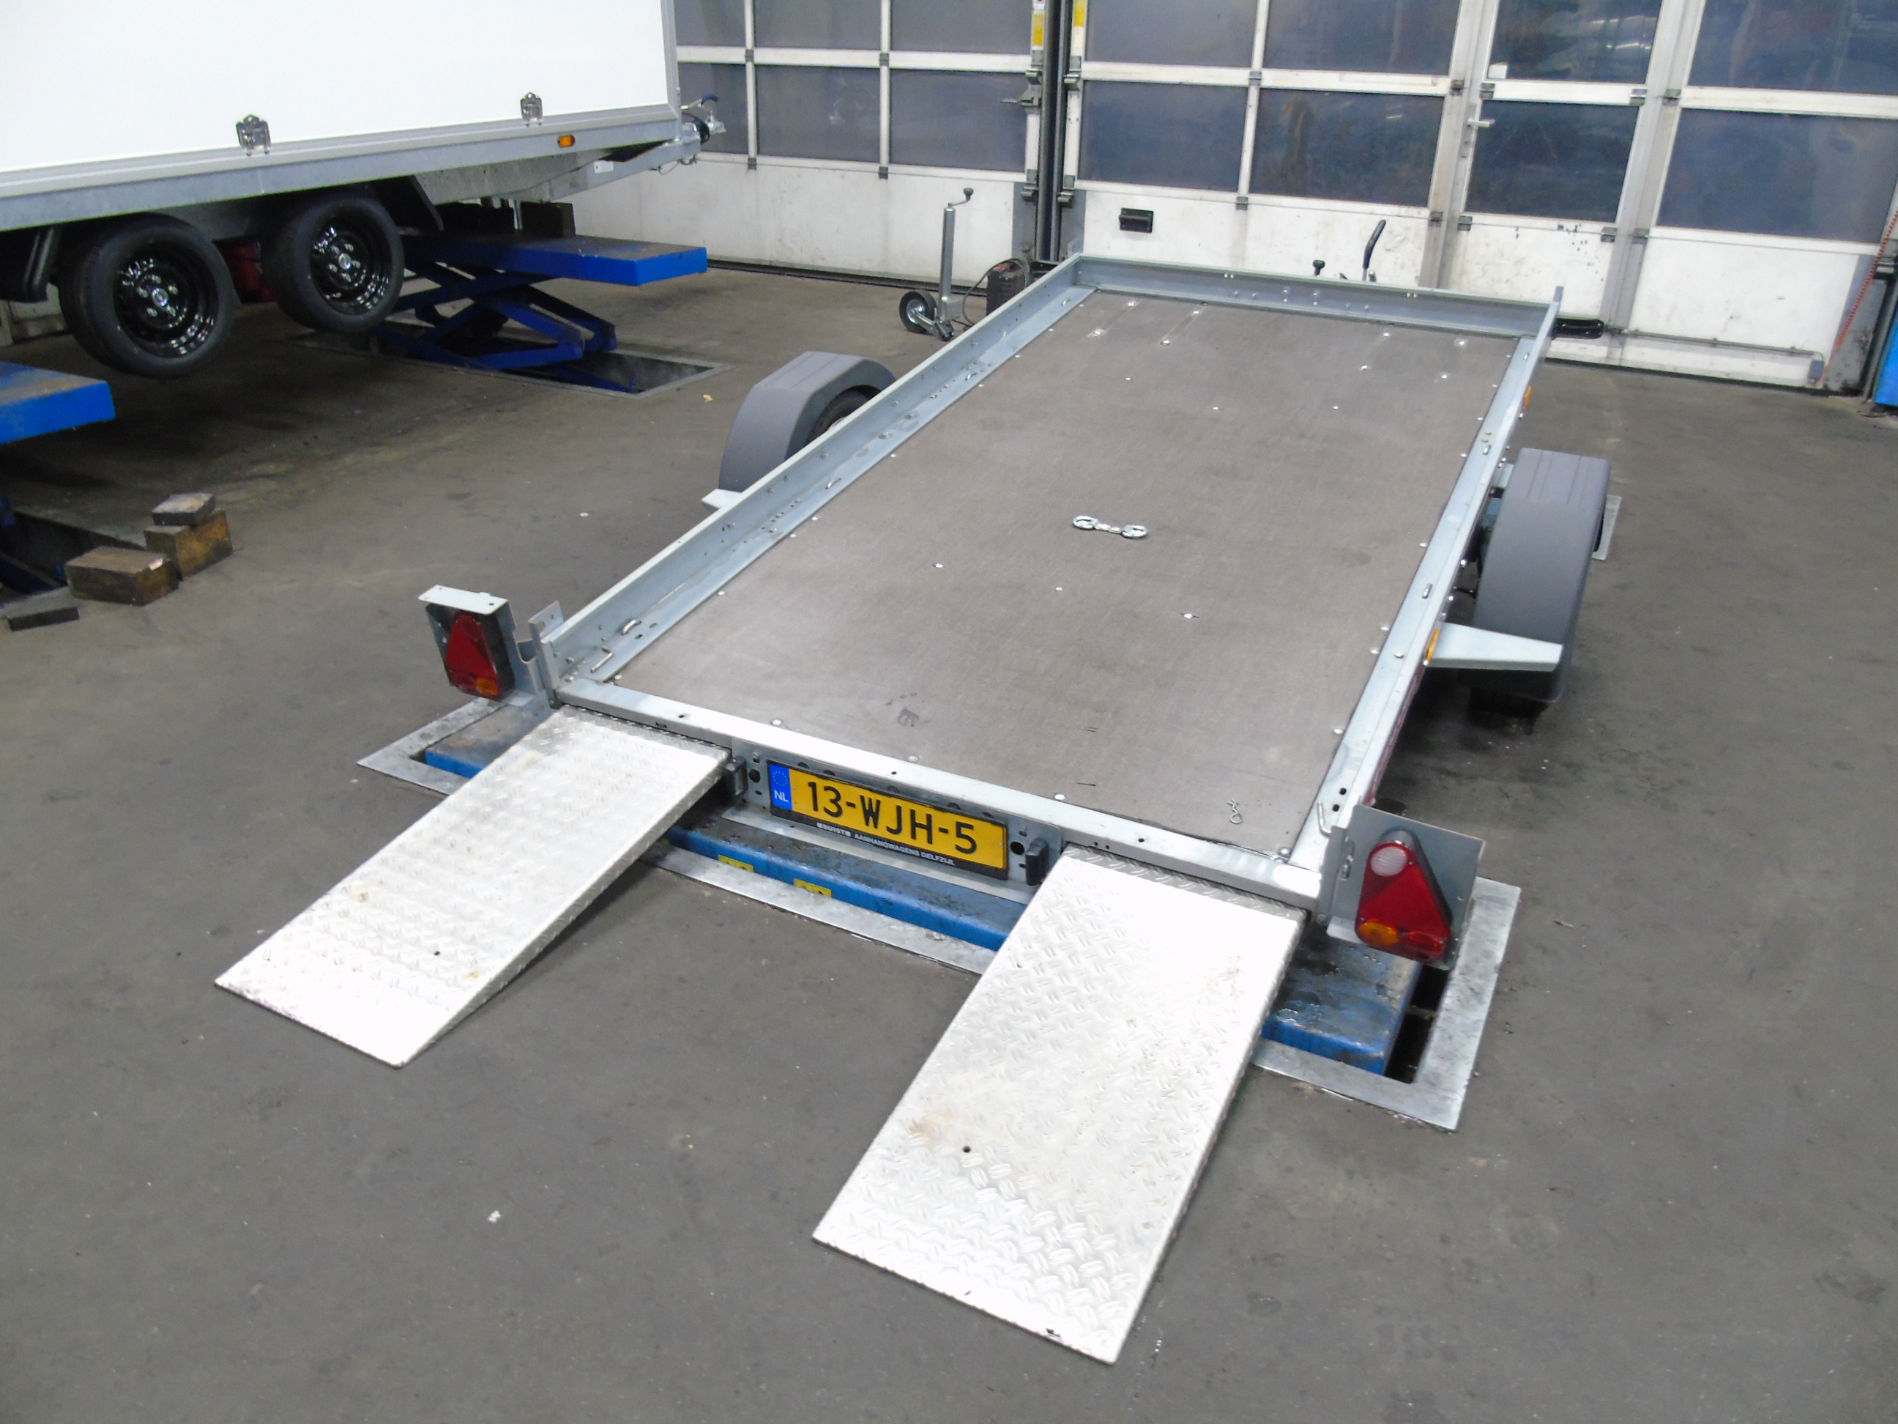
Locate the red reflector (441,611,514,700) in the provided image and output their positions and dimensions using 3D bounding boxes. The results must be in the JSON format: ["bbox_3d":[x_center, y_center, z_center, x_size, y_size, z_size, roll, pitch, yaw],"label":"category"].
[{"bbox_3d":[-0.997,-0.136,2.884,0.140,0.215,0.055,14,38,23],"label":"red reflector"}]

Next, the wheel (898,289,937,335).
[{"bbox_3d":[-0.162,-2.083,7.151,0.205,0.205,0.060,24,35,38],"label":"wheel"}]

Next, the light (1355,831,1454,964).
[{"bbox_3d":[0.716,0.282,2.120,0.140,0.215,0.055,14,38,23],"label":"light"}]

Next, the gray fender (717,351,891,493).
[{"bbox_3d":[-0.390,-0.827,3.994,0.215,0.350,0.780,14,38,23],"label":"gray fender"}]

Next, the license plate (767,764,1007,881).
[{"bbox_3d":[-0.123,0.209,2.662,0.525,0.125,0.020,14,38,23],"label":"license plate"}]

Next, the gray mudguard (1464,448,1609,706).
[{"bbox_3d":[1.399,-0.386,3.200,0.215,0.350,0.780,14,38,23],"label":"gray mudguard"}]

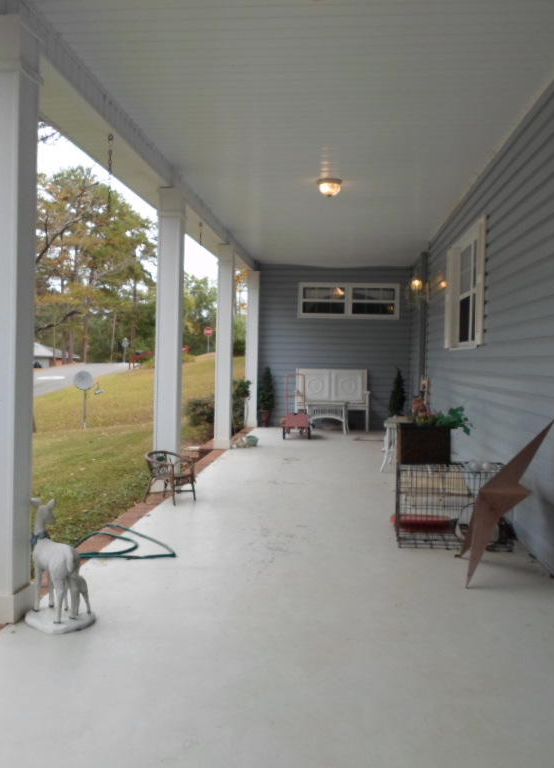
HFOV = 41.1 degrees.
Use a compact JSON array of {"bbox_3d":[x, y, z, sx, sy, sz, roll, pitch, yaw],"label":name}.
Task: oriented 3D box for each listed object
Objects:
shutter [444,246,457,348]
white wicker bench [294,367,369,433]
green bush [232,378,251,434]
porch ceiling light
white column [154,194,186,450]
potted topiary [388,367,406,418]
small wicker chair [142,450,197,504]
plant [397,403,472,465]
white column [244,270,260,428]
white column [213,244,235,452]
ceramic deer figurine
[{"bbox_3d":[1.971,-0.994,8.436,0.050,1.160,0.340,1,2,5],"label":"shutter"},{"bbox_3d":[0.923,0.276,12.390,1.260,1.030,0.540,1,2,5],"label":"white wicker bench"},{"bbox_3d":[-0.569,0.357,11.777,0.330,0.850,0.330,1,2,5],"label":"green bush"},{"bbox_3d":[0.474,-1.785,6.721,0.230,0.145,0.230,1,2,5],"label":"porch ceiling light"},{"bbox_3d":[-0.950,-0.377,6.580,0.218,2.652,0.218,1,2,5],"label":"white column"},{"bbox_3d":[2.011,0.270,12.319,0.290,1.090,0.290,1,2,5],"label":"potted topiary"},{"bbox_3d":[-0.881,0.758,6.093,0.330,0.420,0.320,2,2,25],"label":"small wicker chair"},{"bbox_3d":[1.060,0.333,5.076,0.470,0.410,0.330,1,2,5],"label":"plant"},{"bbox_3d":[-0.418,-0.578,12.673,0.218,2.652,0.218,1,2,5],"label":"white column"},{"bbox_3d":[-0.678,-0.481,9.722,0.218,2.652,0.218,1,2,5],"label":"white column"},{"bbox_3d":[-0.962,0.790,3.298,0.250,0.540,0.300,-1,3,-45],"label":"ceramic deer figurine"}]

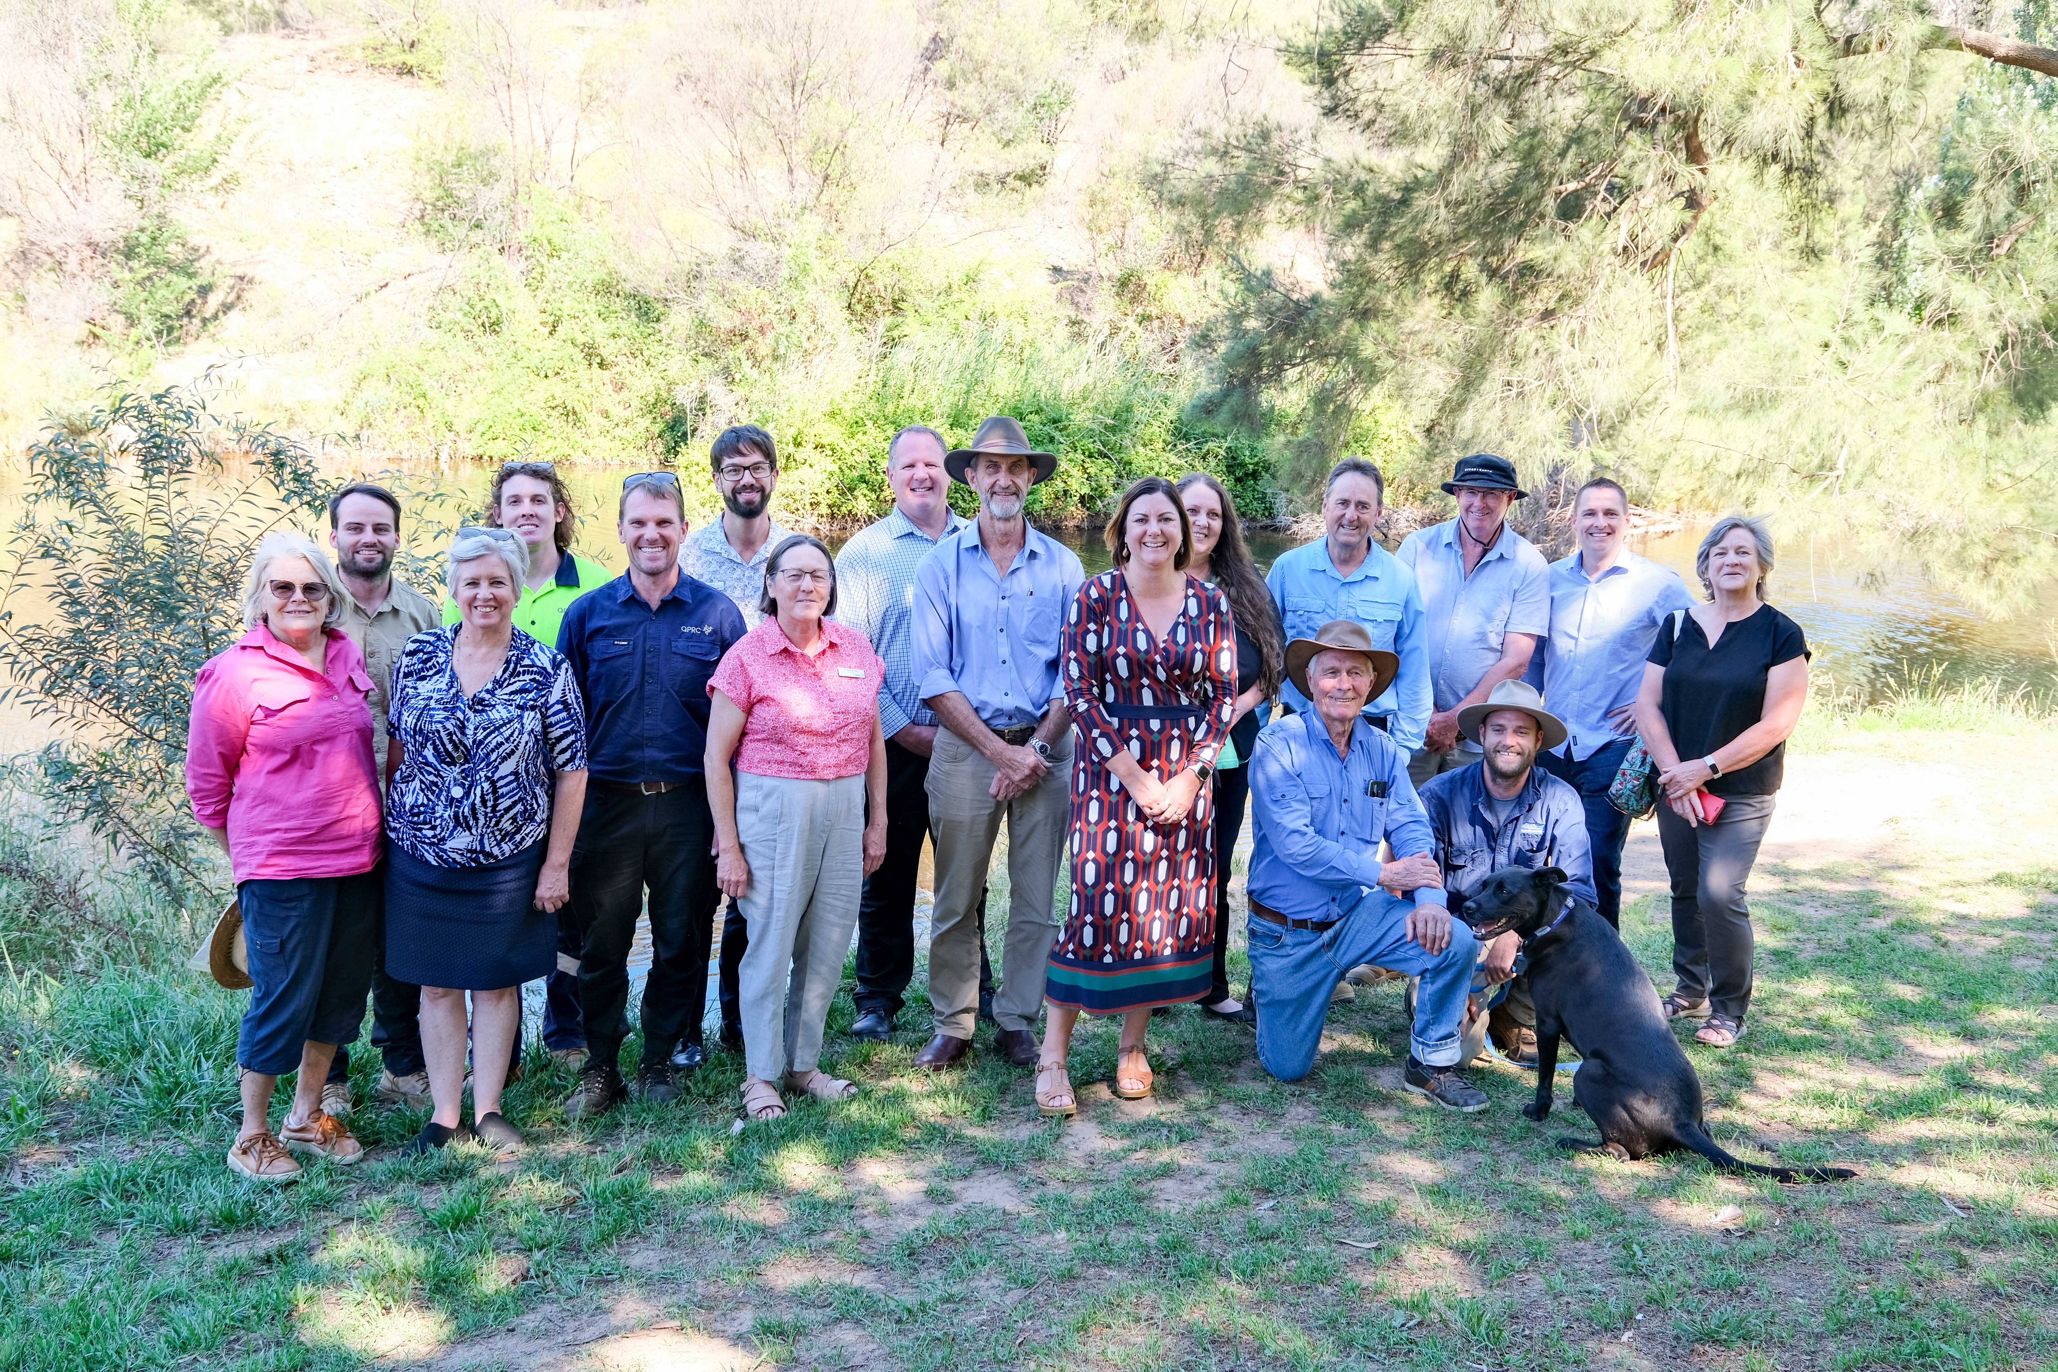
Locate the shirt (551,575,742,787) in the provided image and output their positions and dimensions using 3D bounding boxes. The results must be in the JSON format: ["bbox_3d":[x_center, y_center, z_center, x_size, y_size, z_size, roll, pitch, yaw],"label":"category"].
[{"bbox_3d":[-1.040,-0.025,5.161,0.550,0.576,0.300,-1,8,-8],"label":"shirt"}]

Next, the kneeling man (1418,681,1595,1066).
[{"bbox_3d":[1.431,0.543,5.661,0.570,1.117,0.680,1,8,5],"label":"kneeling man"}]

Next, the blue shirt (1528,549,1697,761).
[{"bbox_3d":[1.907,-0.094,6.120,0.560,0.700,0.320,1,6,14],"label":"blue shirt"}]

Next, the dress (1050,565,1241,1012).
[{"bbox_3d":[0.310,0.275,5.152,0.530,1.185,0.360,0,8,2],"label":"dress"}]

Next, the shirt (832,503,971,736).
[{"bbox_3d":[-0.347,-0.190,5.850,0.540,0.720,0.340,-1,6,-7],"label":"shirt"}]

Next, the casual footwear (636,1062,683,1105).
[{"bbox_3d":[-1.056,1.123,5.400,0.115,0.125,0.290,-1,6,-5],"label":"casual footwear"}]

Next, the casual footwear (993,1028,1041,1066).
[{"bbox_3d":[-0.036,1.041,5.696,0.110,0.120,0.300,-2,8,-17],"label":"casual footwear"}]

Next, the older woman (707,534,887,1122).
[{"bbox_3d":[-0.643,0.390,5.260,0.500,1.610,0.320,-2,6,-13],"label":"older woman"}]

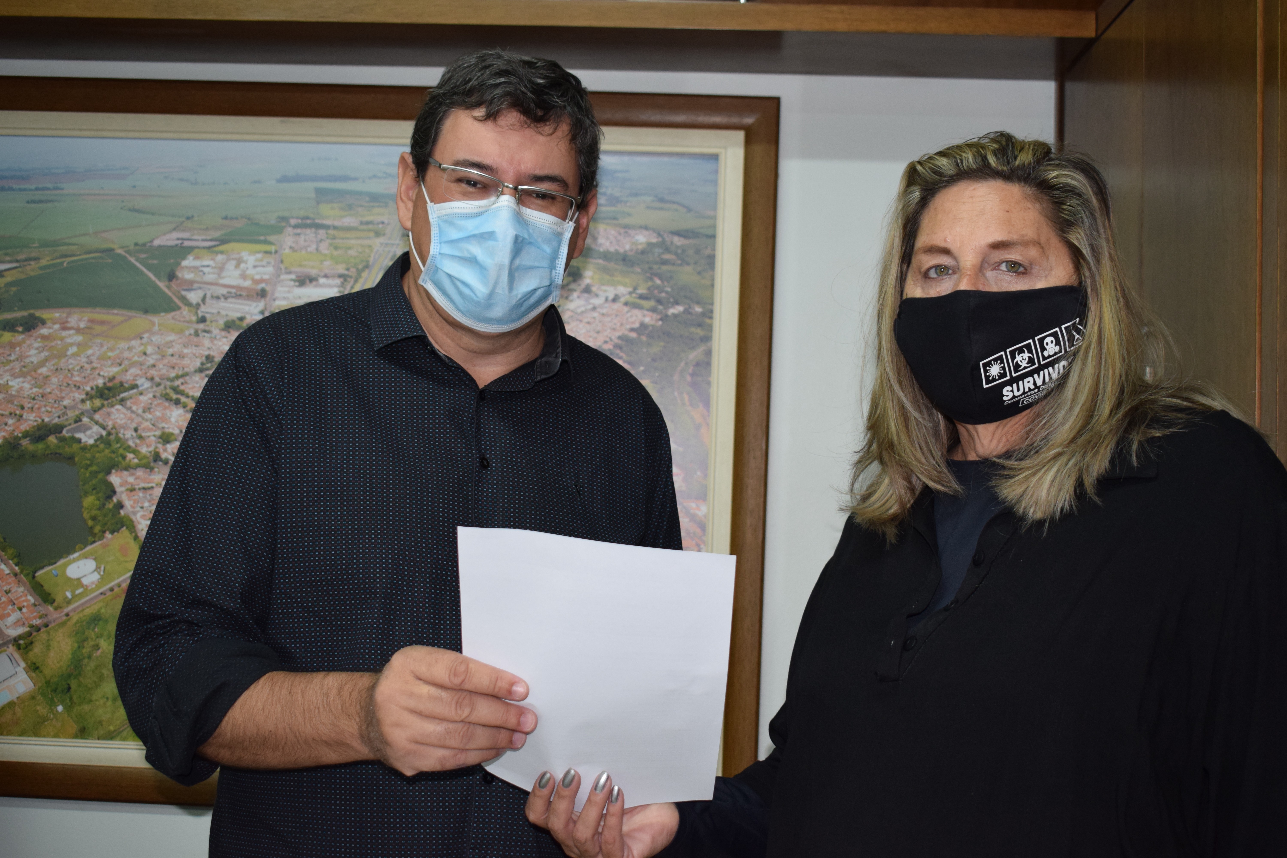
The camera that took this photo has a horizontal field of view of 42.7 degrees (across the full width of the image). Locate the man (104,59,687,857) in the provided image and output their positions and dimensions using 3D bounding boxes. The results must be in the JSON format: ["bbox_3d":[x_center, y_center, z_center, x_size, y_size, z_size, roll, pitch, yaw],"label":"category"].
[{"bbox_3d":[-0.250,0.510,1.550,0.580,1.740,0.460,2,-3,-12],"label":"man"}]

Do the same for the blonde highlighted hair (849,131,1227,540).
[{"bbox_3d":[0.368,-0.090,1.510,0.310,0.370,0.270,-1,-3,27],"label":"blonde highlighted hair"}]

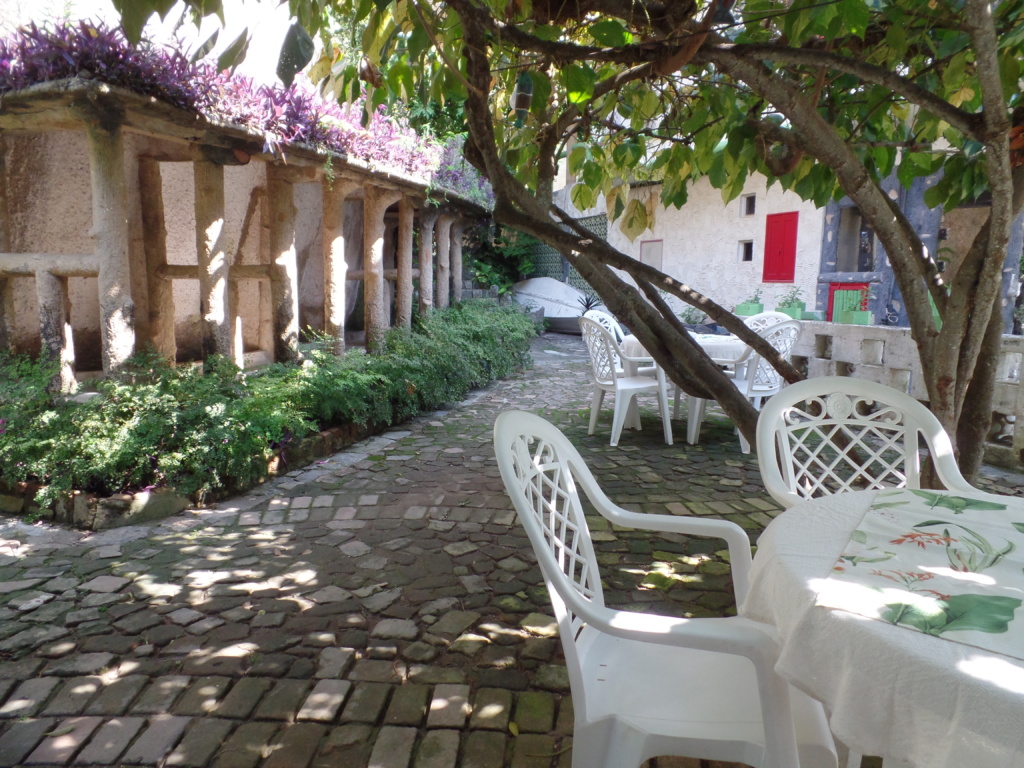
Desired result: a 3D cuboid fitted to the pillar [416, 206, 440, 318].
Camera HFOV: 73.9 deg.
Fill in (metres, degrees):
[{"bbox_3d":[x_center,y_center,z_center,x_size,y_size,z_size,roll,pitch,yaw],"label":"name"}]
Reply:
[{"bbox_3d":[-1.387,-1.985,11.300,0.340,1.880,0.360,0,9,0],"label":"pillar"}]

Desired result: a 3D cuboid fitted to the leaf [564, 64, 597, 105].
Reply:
[{"bbox_3d":[0.322,-1.409,3.200,0.150,0.185,0.060,1,9,5],"label":"leaf"}]

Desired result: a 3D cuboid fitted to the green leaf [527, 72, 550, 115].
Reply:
[{"bbox_3d":[0.136,-1.494,3.500,0.130,0.230,0.060,0,9,0],"label":"green leaf"}]

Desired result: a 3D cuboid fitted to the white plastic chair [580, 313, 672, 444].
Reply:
[{"bbox_3d":[0.797,-0.038,4.882,0.561,0.893,0.547,-2,9,-16],"label":"white plastic chair"}]

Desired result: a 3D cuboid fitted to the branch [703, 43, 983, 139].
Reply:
[{"bbox_3d":[1.797,-1.596,3.700,1.530,0.520,0.350,0,9,0],"label":"branch"}]

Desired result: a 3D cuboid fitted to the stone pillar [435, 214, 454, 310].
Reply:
[{"bbox_3d":[-1.190,-2.108,12.000,0.320,1.820,0.340,0,9,0],"label":"stone pillar"}]

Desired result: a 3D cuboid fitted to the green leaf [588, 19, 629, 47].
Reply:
[{"bbox_3d":[0.444,-1.601,3.100,0.190,0.130,0.070,2,9,7],"label":"green leaf"}]

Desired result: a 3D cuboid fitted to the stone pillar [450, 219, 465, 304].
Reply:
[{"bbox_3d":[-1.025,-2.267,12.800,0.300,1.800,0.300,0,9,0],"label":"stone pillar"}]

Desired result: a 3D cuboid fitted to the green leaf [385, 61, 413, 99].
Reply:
[{"bbox_3d":[-0.574,-1.566,3.500,0.140,0.190,0.070,-1,9,-9],"label":"green leaf"}]

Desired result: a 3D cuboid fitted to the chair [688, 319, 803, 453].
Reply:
[{"bbox_3d":[1.658,-0.007,4.746,0.547,0.893,0.561,-5,10,-34],"label":"chair"}]

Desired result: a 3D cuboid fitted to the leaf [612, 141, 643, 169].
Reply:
[{"bbox_3d":[0.611,-1.214,3.600,0.155,0.145,0.060,2,9,9],"label":"leaf"}]

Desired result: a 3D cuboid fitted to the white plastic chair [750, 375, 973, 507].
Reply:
[{"bbox_3d":[0.886,0.462,1.602,0.547,0.893,0.561,0,9,-5],"label":"white plastic chair"}]

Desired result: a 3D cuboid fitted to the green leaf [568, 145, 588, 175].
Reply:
[{"bbox_3d":[0.391,-1.320,4.000,0.115,0.175,0.060,0,9,0],"label":"green leaf"}]

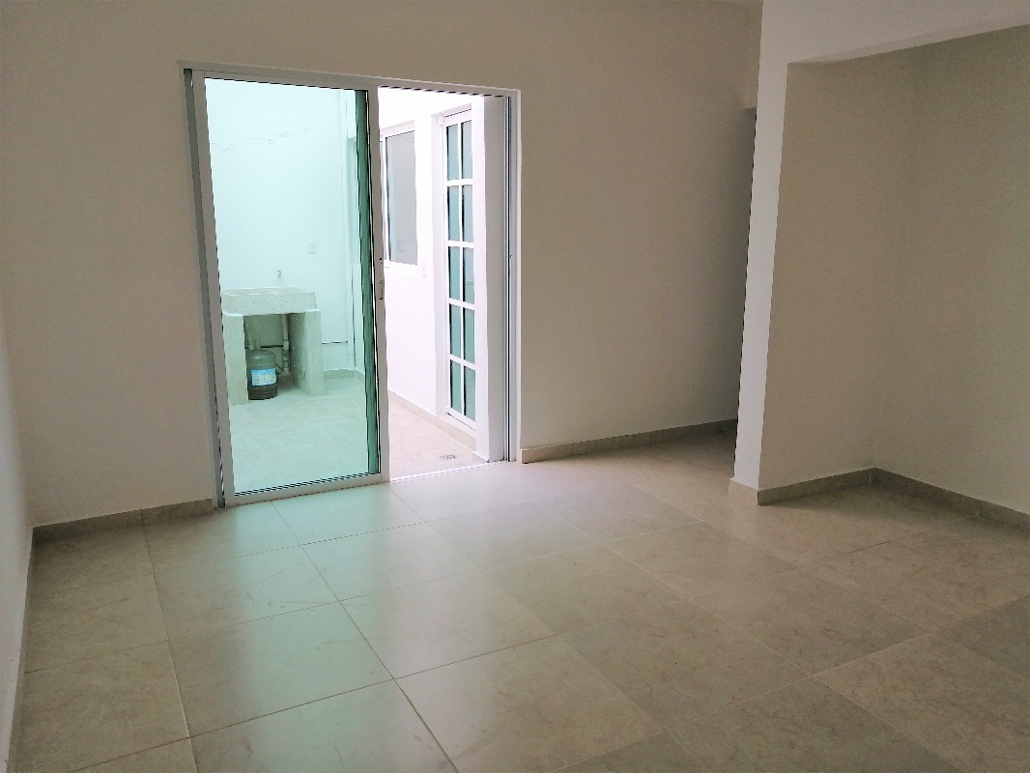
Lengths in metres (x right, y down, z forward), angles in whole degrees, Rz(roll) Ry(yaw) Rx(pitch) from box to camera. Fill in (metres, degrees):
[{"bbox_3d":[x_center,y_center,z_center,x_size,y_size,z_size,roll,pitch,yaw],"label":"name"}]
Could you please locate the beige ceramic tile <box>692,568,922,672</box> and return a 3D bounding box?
[{"bbox_3d":[1.080,0.851,2.877,0.600,0.012,0.600,-6,13,-28],"label":"beige ceramic tile"}]

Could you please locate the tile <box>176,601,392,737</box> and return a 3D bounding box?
[{"bbox_3d":[-0.787,0.905,2.557,0.600,0.010,0.600,-6,13,-28],"label":"tile"}]

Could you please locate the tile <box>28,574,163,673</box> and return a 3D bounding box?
[{"bbox_3d":[-1.531,0.844,2.829,0.444,0.010,0.600,-6,13,-28],"label":"tile"}]

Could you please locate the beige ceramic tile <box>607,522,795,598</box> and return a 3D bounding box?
[{"bbox_3d":[0.796,0.749,3.400,0.600,0.010,0.600,-6,13,-28],"label":"beige ceramic tile"}]

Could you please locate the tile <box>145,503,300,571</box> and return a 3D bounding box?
[{"bbox_3d":[-1.358,0.694,3.593,0.600,0.012,0.600,-6,13,-28],"label":"tile"}]

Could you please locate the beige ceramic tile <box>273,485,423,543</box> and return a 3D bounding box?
[{"bbox_3d":[-0.830,0.640,3.872,0.600,0.012,0.600,-6,13,-28],"label":"beige ceramic tile"}]

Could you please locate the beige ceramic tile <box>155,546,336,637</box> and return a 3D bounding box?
[{"bbox_3d":[-1.072,0.798,3.074,0.600,0.010,0.600,-6,13,-28],"label":"beige ceramic tile"}]

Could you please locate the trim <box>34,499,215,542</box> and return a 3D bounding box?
[{"bbox_3d":[-1.847,0.629,3.692,0.777,0.072,0.015,-6,13,-28],"label":"trim"}]

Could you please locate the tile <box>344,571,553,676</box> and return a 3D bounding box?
[{"bbox_3d":[-0.261,0.852,2.837,0.600,0.012,0.600,-6,13,-28],"label":"tile"}]

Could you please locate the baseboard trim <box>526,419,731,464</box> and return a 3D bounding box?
[{"bbox_3d":[0.829,0.354,5.135,1.788,0.082,0.015,-6,13,-28],"label":"baseboard trim"}]

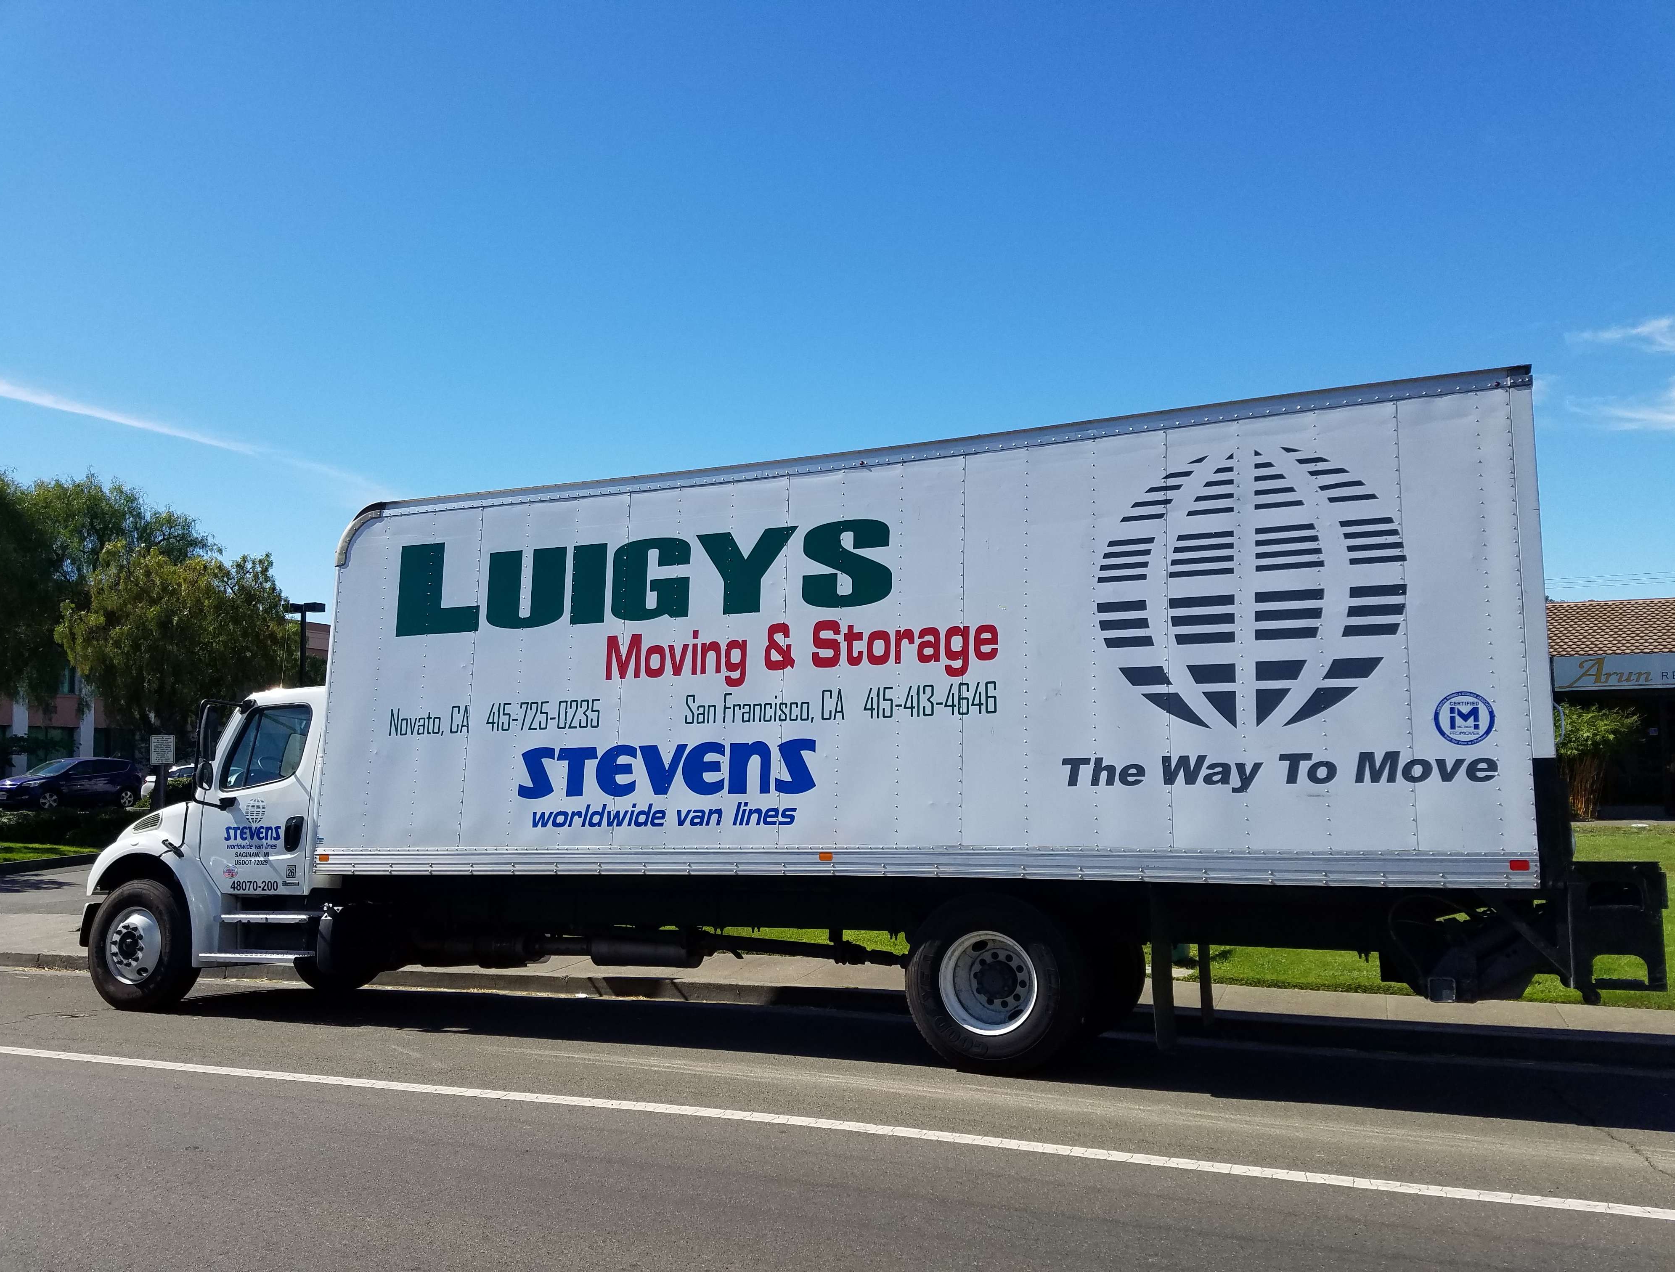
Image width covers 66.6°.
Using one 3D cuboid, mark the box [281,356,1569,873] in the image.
[{"bbox_3d":[0.382,0.379,9.237,8.040,2.740,2.570,-3,-12,22],"label":"box"}]

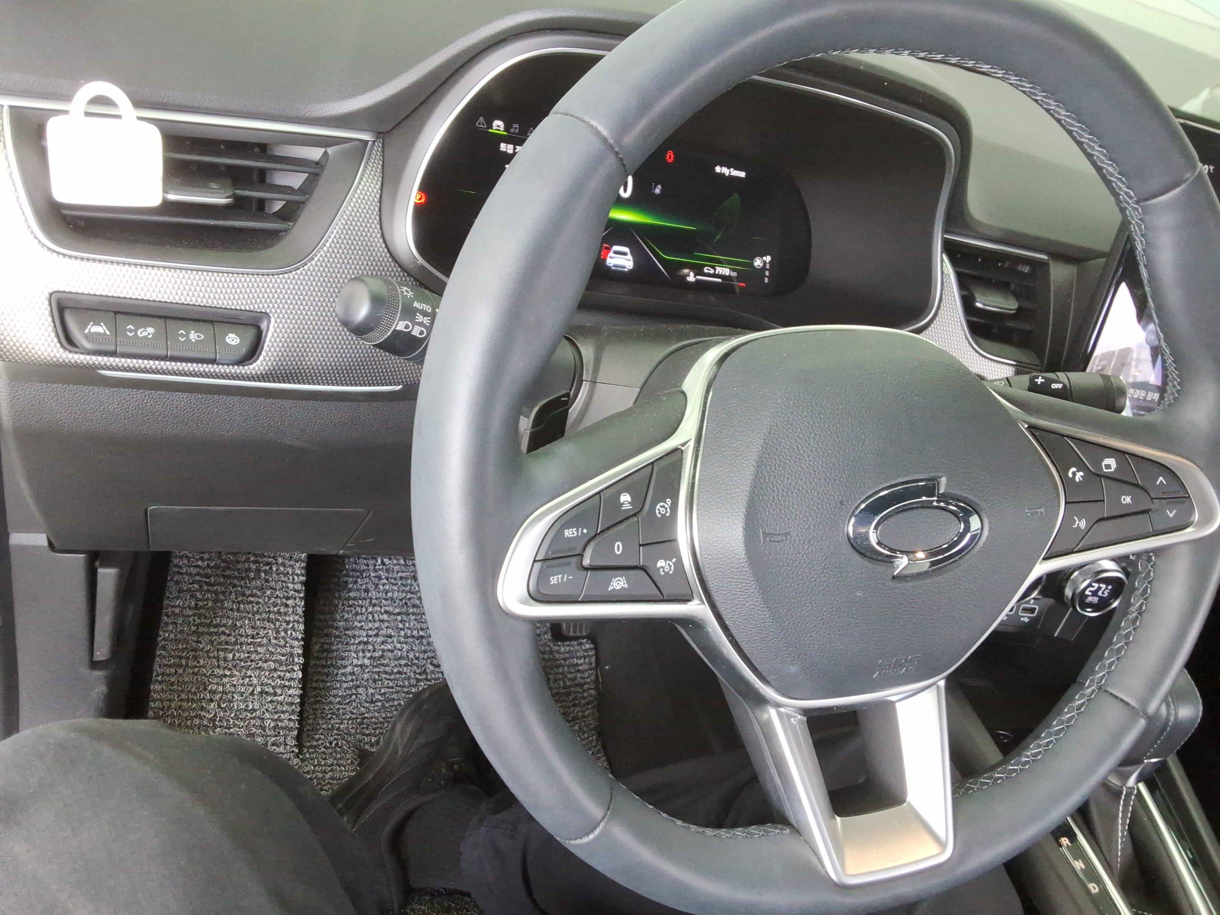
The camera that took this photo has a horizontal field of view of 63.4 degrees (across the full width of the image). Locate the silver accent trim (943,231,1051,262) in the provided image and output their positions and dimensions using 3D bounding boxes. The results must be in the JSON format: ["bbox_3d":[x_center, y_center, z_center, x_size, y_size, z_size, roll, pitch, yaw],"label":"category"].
[{"bbox_3d":[0.232,-0.127,0.600,0.076,0.006,0.008,9,18,-12],"label":"silver accent trim"}]

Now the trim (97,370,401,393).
[{"bbox_3d":[-0.173,-0.038,0.484,0.140,0.005,0.008,1,24,-23],"label":"trim"}]

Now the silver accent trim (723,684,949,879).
[{"bbox_3d":[0.102,0.126,0.409,0.085,0.079,0.032,-3,-8,-21],"label":"silver accent trim"}]

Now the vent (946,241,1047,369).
[{"bbox_3d":[0.230,-0.097,0.618,0.081,0.067,0.036,9,12,-12],"label":"vent"}]

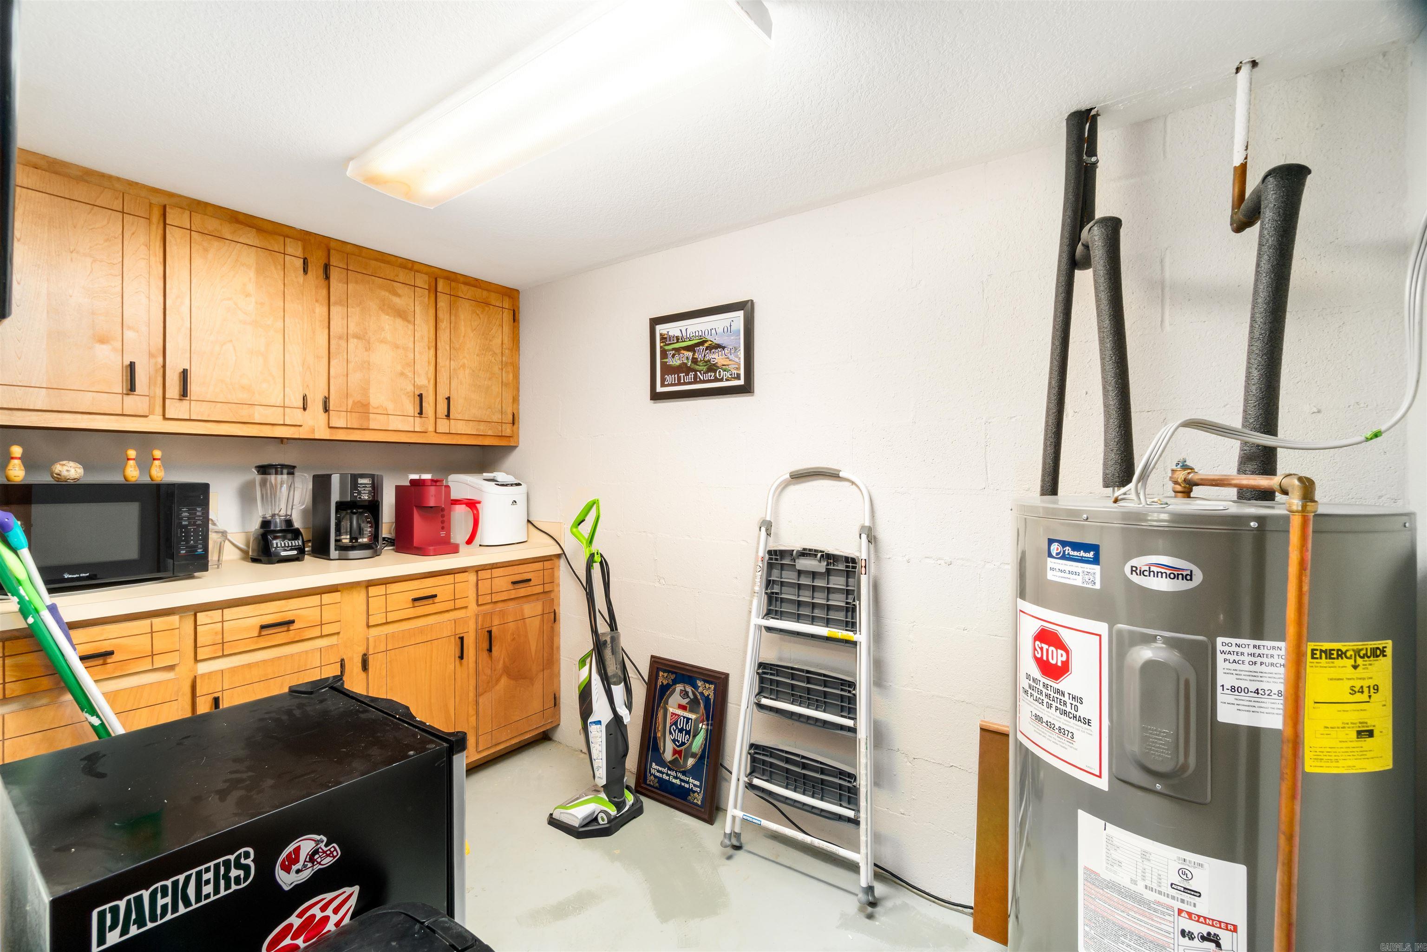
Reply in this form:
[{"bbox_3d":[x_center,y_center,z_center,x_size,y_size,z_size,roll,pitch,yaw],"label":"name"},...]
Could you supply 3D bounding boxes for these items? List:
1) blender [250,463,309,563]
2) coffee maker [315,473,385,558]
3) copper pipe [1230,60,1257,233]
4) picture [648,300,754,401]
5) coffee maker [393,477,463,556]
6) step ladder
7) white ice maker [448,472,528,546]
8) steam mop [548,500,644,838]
[{"bbox_3d":[-1.689,0.142,2.327,0.170,0.375,0.187,1,1,28],"label":"blender"},{"bbox_3d":[-1.517,0.163,2.495,0.245,0.337,0.205,1,1,36],"label":"coffee maker"},{"bbox_3d":[1.166,-0.722,1.314,0.030,0.370,0.032,1,1,36],"label":"copper pipe"},{"bbox_3d":[-0.060,-0.480,2.326,0.500,0.340,0.022,1,1,36],"label":"picture"},{"bbox_3d":[-1.244,0.173,2.599,0.250,0.325,0.163,1,1,36],"label":"coffee maker"},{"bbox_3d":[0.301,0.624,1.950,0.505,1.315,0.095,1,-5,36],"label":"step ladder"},{"bbox_3d":[-1.126,0.168,2.971,0.310,0.333,0.237,1,1,36],"label":"white ice maker"},{"bbox_3d":[-0.433,0.679,2.267,0.320,1.183,0.335,1,1,36],"label":"steam mop"}]

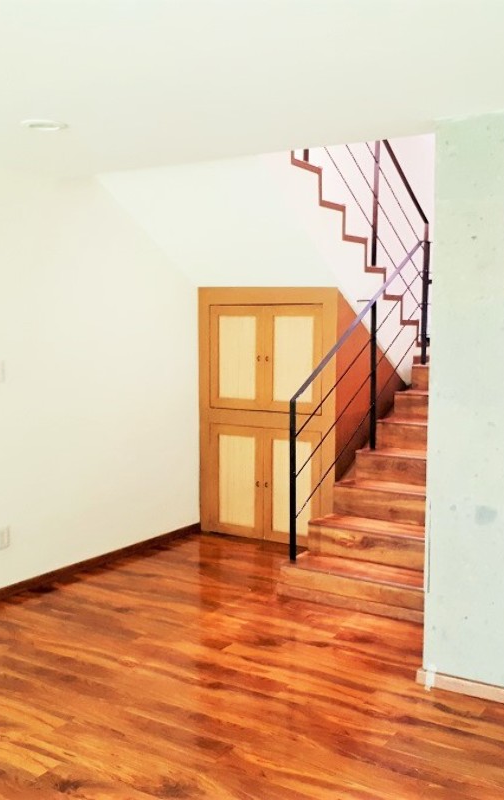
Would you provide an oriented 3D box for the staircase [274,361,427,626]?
[{"bbox_3d":[1.189,0.450,5.284,1.070,1.225,2.172,3,5,31],"label":"staircase"}]

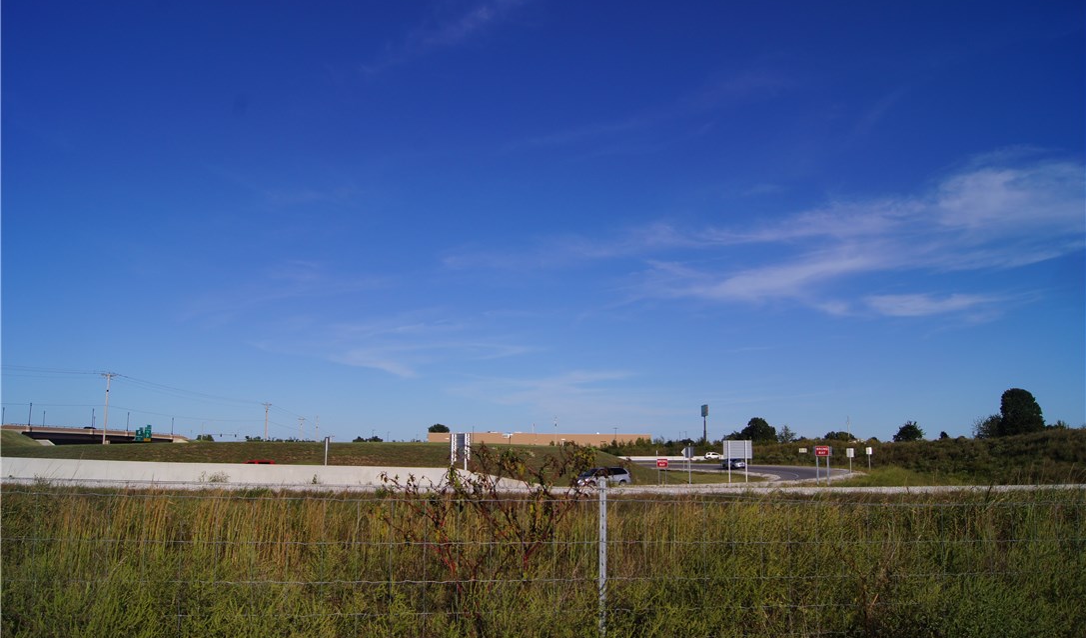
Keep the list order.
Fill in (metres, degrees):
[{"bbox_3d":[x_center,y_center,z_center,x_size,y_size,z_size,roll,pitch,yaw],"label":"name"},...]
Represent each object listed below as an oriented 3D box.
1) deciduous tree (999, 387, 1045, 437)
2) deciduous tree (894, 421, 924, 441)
[{"bbox_3d":[69.412,13.911,118.000,6.300,7.600,6.100,0,-9,0],"label":"deciduous tree"},{"bbox_3d":[62.026,19.574,138.000,5.000,4.800,4.800,0,-9,0],"label":"deciduous tree"}]

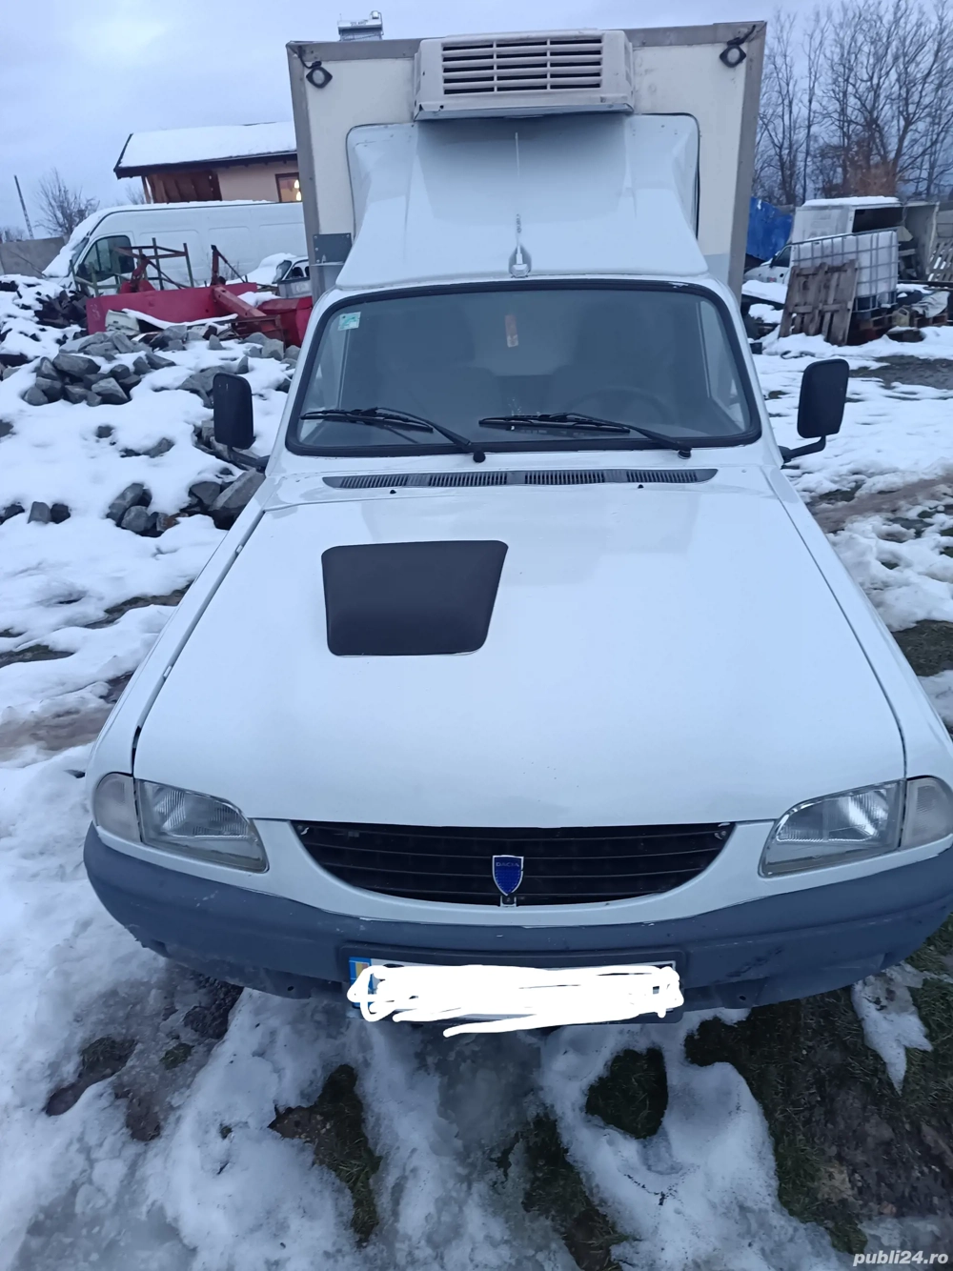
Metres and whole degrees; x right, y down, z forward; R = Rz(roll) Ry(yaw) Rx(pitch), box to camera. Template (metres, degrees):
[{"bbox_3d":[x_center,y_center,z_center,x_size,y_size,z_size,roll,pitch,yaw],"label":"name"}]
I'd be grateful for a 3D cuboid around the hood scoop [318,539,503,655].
[{"bbox_3d":[-0.131,-0.090,1.806,0.385,0.060,0.370,-1,36,3],"label":"hood scoop"}]

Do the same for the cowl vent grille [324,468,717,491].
[{"bbox_3d":[0.117,-0.420,2.360,1.050,0.028,0.085,-1,37,3],"label":"cowl vent grille"}]

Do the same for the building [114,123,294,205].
[{"bbox_3d":[-5.951,-14.923,30.473,10.000,5.300,6.500,2,25,10],"label":"building"}]

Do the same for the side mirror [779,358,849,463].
[{"bbox_3d":[0.944,-0.628,2.460,0.180,0.290,0.090,-5,25,-6],"label":"side mirror"}]

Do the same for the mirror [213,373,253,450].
[{"bbox_3d":[-0.703,-0.661,2.577,0.125,0.210,0.065,9,26,15],"label":"mirror"}]

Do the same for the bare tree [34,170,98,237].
[{"bbox_3d":[-14.041,-14.015,30.858,2.300,4.100,2.300,-2,25,3],"label":"bare tree"}]

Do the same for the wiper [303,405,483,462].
[{"bbox_3d":[-0.239,-0.573,2.510,0.530,0.060,0.160,-1,70,3],"label":"wiper"}]

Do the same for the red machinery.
[{"bbox_3d":[-4.093,-5.302,13.880,3.400,1.550,1.700,0,25,8],"label":"red machinery"}]

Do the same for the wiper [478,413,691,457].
[{"bbox_3d":[0.305,-0.561,2.470,0.590,0.060,0.140,-1,70,3],"label":"wiper"}]

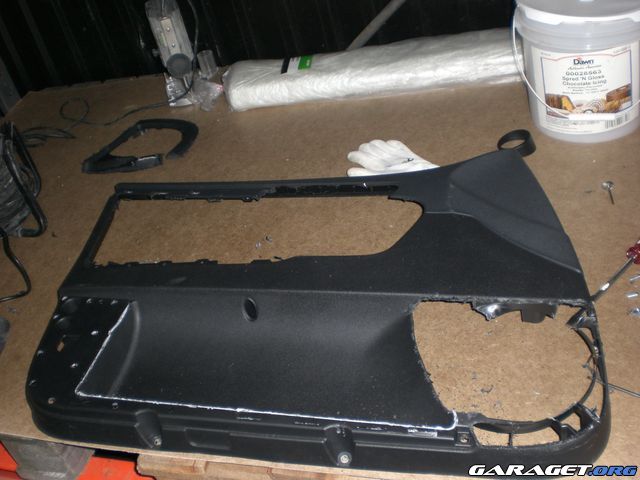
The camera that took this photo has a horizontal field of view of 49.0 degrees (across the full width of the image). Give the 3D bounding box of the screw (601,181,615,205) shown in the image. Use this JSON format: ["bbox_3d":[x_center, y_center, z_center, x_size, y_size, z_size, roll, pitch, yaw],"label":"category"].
[{"bbox_3d":[0.507,-0.078,1.225,0.022,0.022,0.046,-6,48,12],"label":"screw"}]

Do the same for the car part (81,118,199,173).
[{"bbox_3d":[-0.444,-0.248,1.780,0.276,0.030,0.232,-2,37,17],"label":"car part"}]

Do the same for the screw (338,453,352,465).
[{"bbox_3d":[0.033,0.279,0.891,0.016,0.018,0.016,-4,55,6],"label":"screw"}]

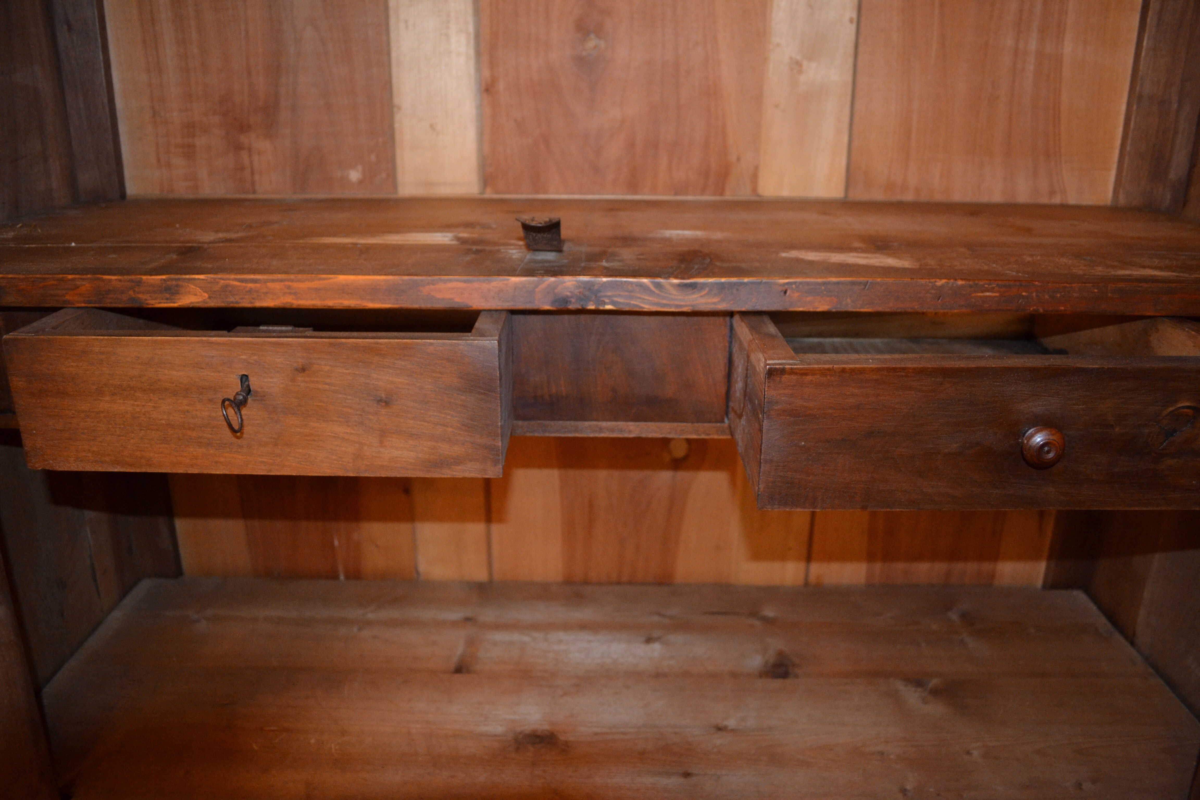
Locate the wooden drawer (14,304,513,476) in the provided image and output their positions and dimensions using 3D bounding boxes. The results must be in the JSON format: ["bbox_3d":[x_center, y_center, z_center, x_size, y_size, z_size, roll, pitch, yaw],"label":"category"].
[{"bbox_3d":[-0.300,-0.070,1.001,0.433,0.125,0.463,1,20,1],"label":"wooden drawer"}]

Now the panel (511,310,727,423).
[{"bbox_3d":[0.024,-0.040,0.912,0.219,0.120,0.020,1,20,1],"label":"panel"}]

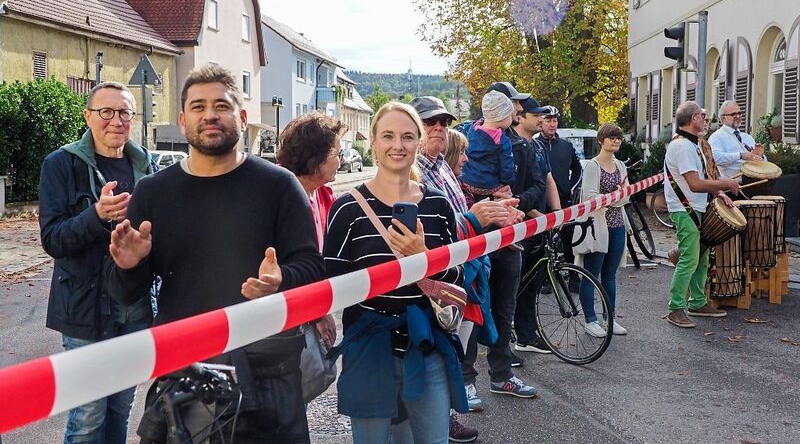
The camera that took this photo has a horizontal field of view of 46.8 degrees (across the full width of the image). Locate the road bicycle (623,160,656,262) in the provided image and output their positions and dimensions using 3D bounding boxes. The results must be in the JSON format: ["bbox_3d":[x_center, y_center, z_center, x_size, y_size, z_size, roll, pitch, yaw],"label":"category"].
[{"bbox_3d":[2.880,-0.049,10.900,0.580,1.120,1.750,3,6,27],"label":"road bicycle"}]

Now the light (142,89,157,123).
[{"bbox_3d":[-6.605,-3.088,24.500,0.320,0.920,0.300,-1,5,-12],"label":"light"}]

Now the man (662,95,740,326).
[{"bbox_3d":[2.430,-0.078,7.450,0.600,1.790,0.550,2,5,20],"label":"man"}]

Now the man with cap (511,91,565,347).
[{"bbox_3d":[0.930,0.030,6.300,0.450,1.780,0.550,5,7,44],"label":"man with cap"}]

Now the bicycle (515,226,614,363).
[{"bbox_3d":[0.797,0.410,6.430,0.450,1.000,1.680,-4,7,-40],"label":"bicycle"}]

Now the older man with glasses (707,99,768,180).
[{"bbox_3d":[3.094,-0.196,8.500,0.580,1.780,0.500,-2,6,-25],"label":"older man with glasses"}]

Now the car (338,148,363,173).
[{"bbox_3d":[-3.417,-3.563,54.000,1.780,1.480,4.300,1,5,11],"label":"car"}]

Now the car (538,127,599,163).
[{"bbox_3d":[4.174,-1.386,22.500,1.800,1.720,4.400,1,5,10],"label":"car"}]

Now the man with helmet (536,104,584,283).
[{"bbox_3d":[1.517,-0.208,8.850,0.600,1.800,0.420,-1,5,-9],"label":"man with helmet"}]

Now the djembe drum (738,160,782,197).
[{"bbox_3d":[3.218,-0.202,8.392,0.370,0.560,0.370,15,21,20],"label":"djembe drum"}]

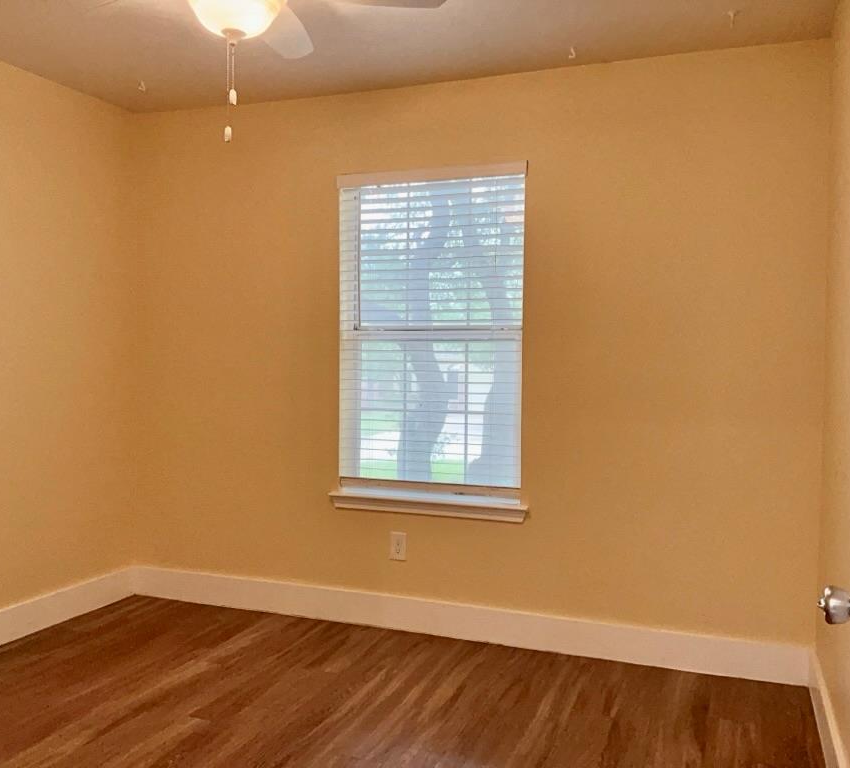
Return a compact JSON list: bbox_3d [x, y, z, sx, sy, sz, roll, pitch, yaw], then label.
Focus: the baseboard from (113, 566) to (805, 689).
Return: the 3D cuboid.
[{"bbox_3d":[-0.023,1.024,3.508,3.107,0.146,0.018,1,2,21],"label":"baseboard"}]

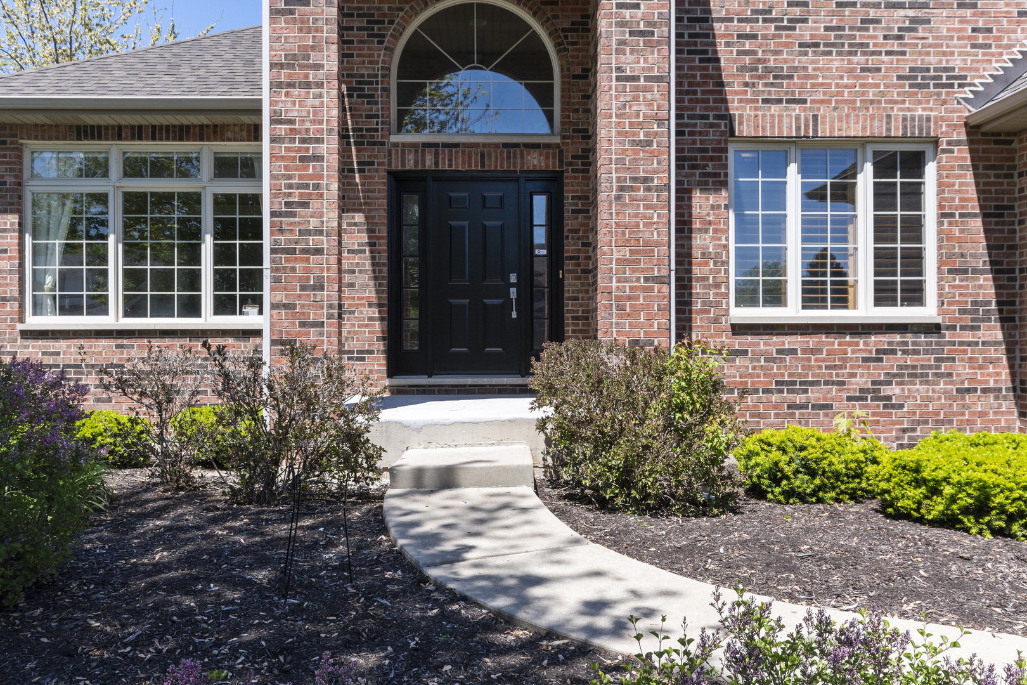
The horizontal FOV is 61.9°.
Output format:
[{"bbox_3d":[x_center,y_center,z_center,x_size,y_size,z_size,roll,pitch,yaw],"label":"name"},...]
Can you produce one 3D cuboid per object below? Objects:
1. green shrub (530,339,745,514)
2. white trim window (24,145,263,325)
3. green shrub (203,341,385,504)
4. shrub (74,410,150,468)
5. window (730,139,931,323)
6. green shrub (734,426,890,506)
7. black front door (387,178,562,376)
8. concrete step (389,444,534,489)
[{"bbox_3d":[0.785,0.500,5.420,1.360,1.040,1.150,0,0,-1],"label":"green shrub"},{"bbox_3d":[-3.500,-1.085,8.600,2.720,1.800,0.130,0,0,-1],"label":"white trim window"},{"bbox_3d":[-1.385,0.500,5.420,1.150,1.030,1.050,0,0,-1],"label":"green shrub"},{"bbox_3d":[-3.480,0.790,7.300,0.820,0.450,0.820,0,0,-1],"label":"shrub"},{"bbox_3d":[2.720,-0.962,7.290,1.780,1.510,0.130,0,0,-1],"label":"window"},{"bbox_3d":[2.040,0.775,5.800,1.060,0.470,0.980,0,0,-1],"label":"green shrub"},{"bbox_3d":[-0.387,-0.690,8.770,1.770,2.090,0.160,0,0,-1],"label":"black front door"},{"bbox_3d":[-0.330,0.857,5.850,0.910,0.155,0.880,0,0,-1],"label":"concrete step"}]

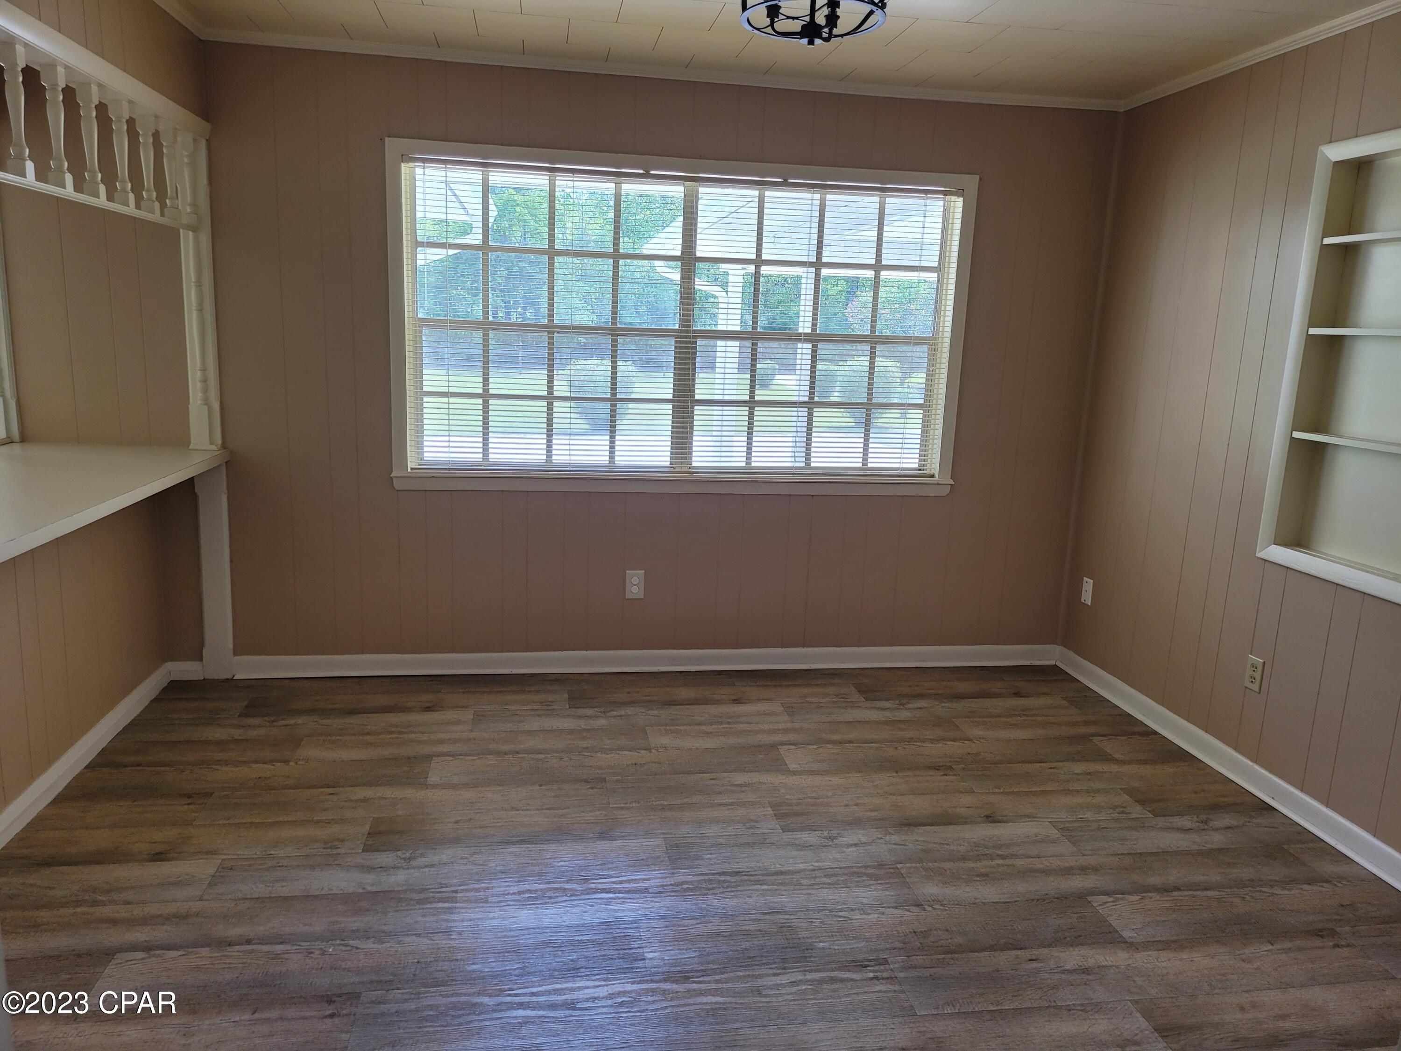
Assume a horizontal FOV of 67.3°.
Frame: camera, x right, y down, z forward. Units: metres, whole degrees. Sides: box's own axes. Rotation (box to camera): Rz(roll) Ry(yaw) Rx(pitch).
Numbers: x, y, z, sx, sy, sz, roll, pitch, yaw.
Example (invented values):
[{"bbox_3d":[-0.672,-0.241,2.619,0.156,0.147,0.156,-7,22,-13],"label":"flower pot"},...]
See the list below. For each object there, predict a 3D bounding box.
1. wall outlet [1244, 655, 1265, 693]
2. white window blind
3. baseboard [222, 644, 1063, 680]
[{"bbox_3d":[1.847,0.497,3.504,0.008,0.113,0.071,0,11,-9],"label":"wall outlet"},{"bbox_3d":[-0.050,-0.801,4.275,2.225,1.204,0.035,0,11,-9],"label":"white window blind"},{"bbox_3d":[-0.120,0.581,4.503,3.552,0.087,0.020,0,11,-9],"label":"baseboard"}]

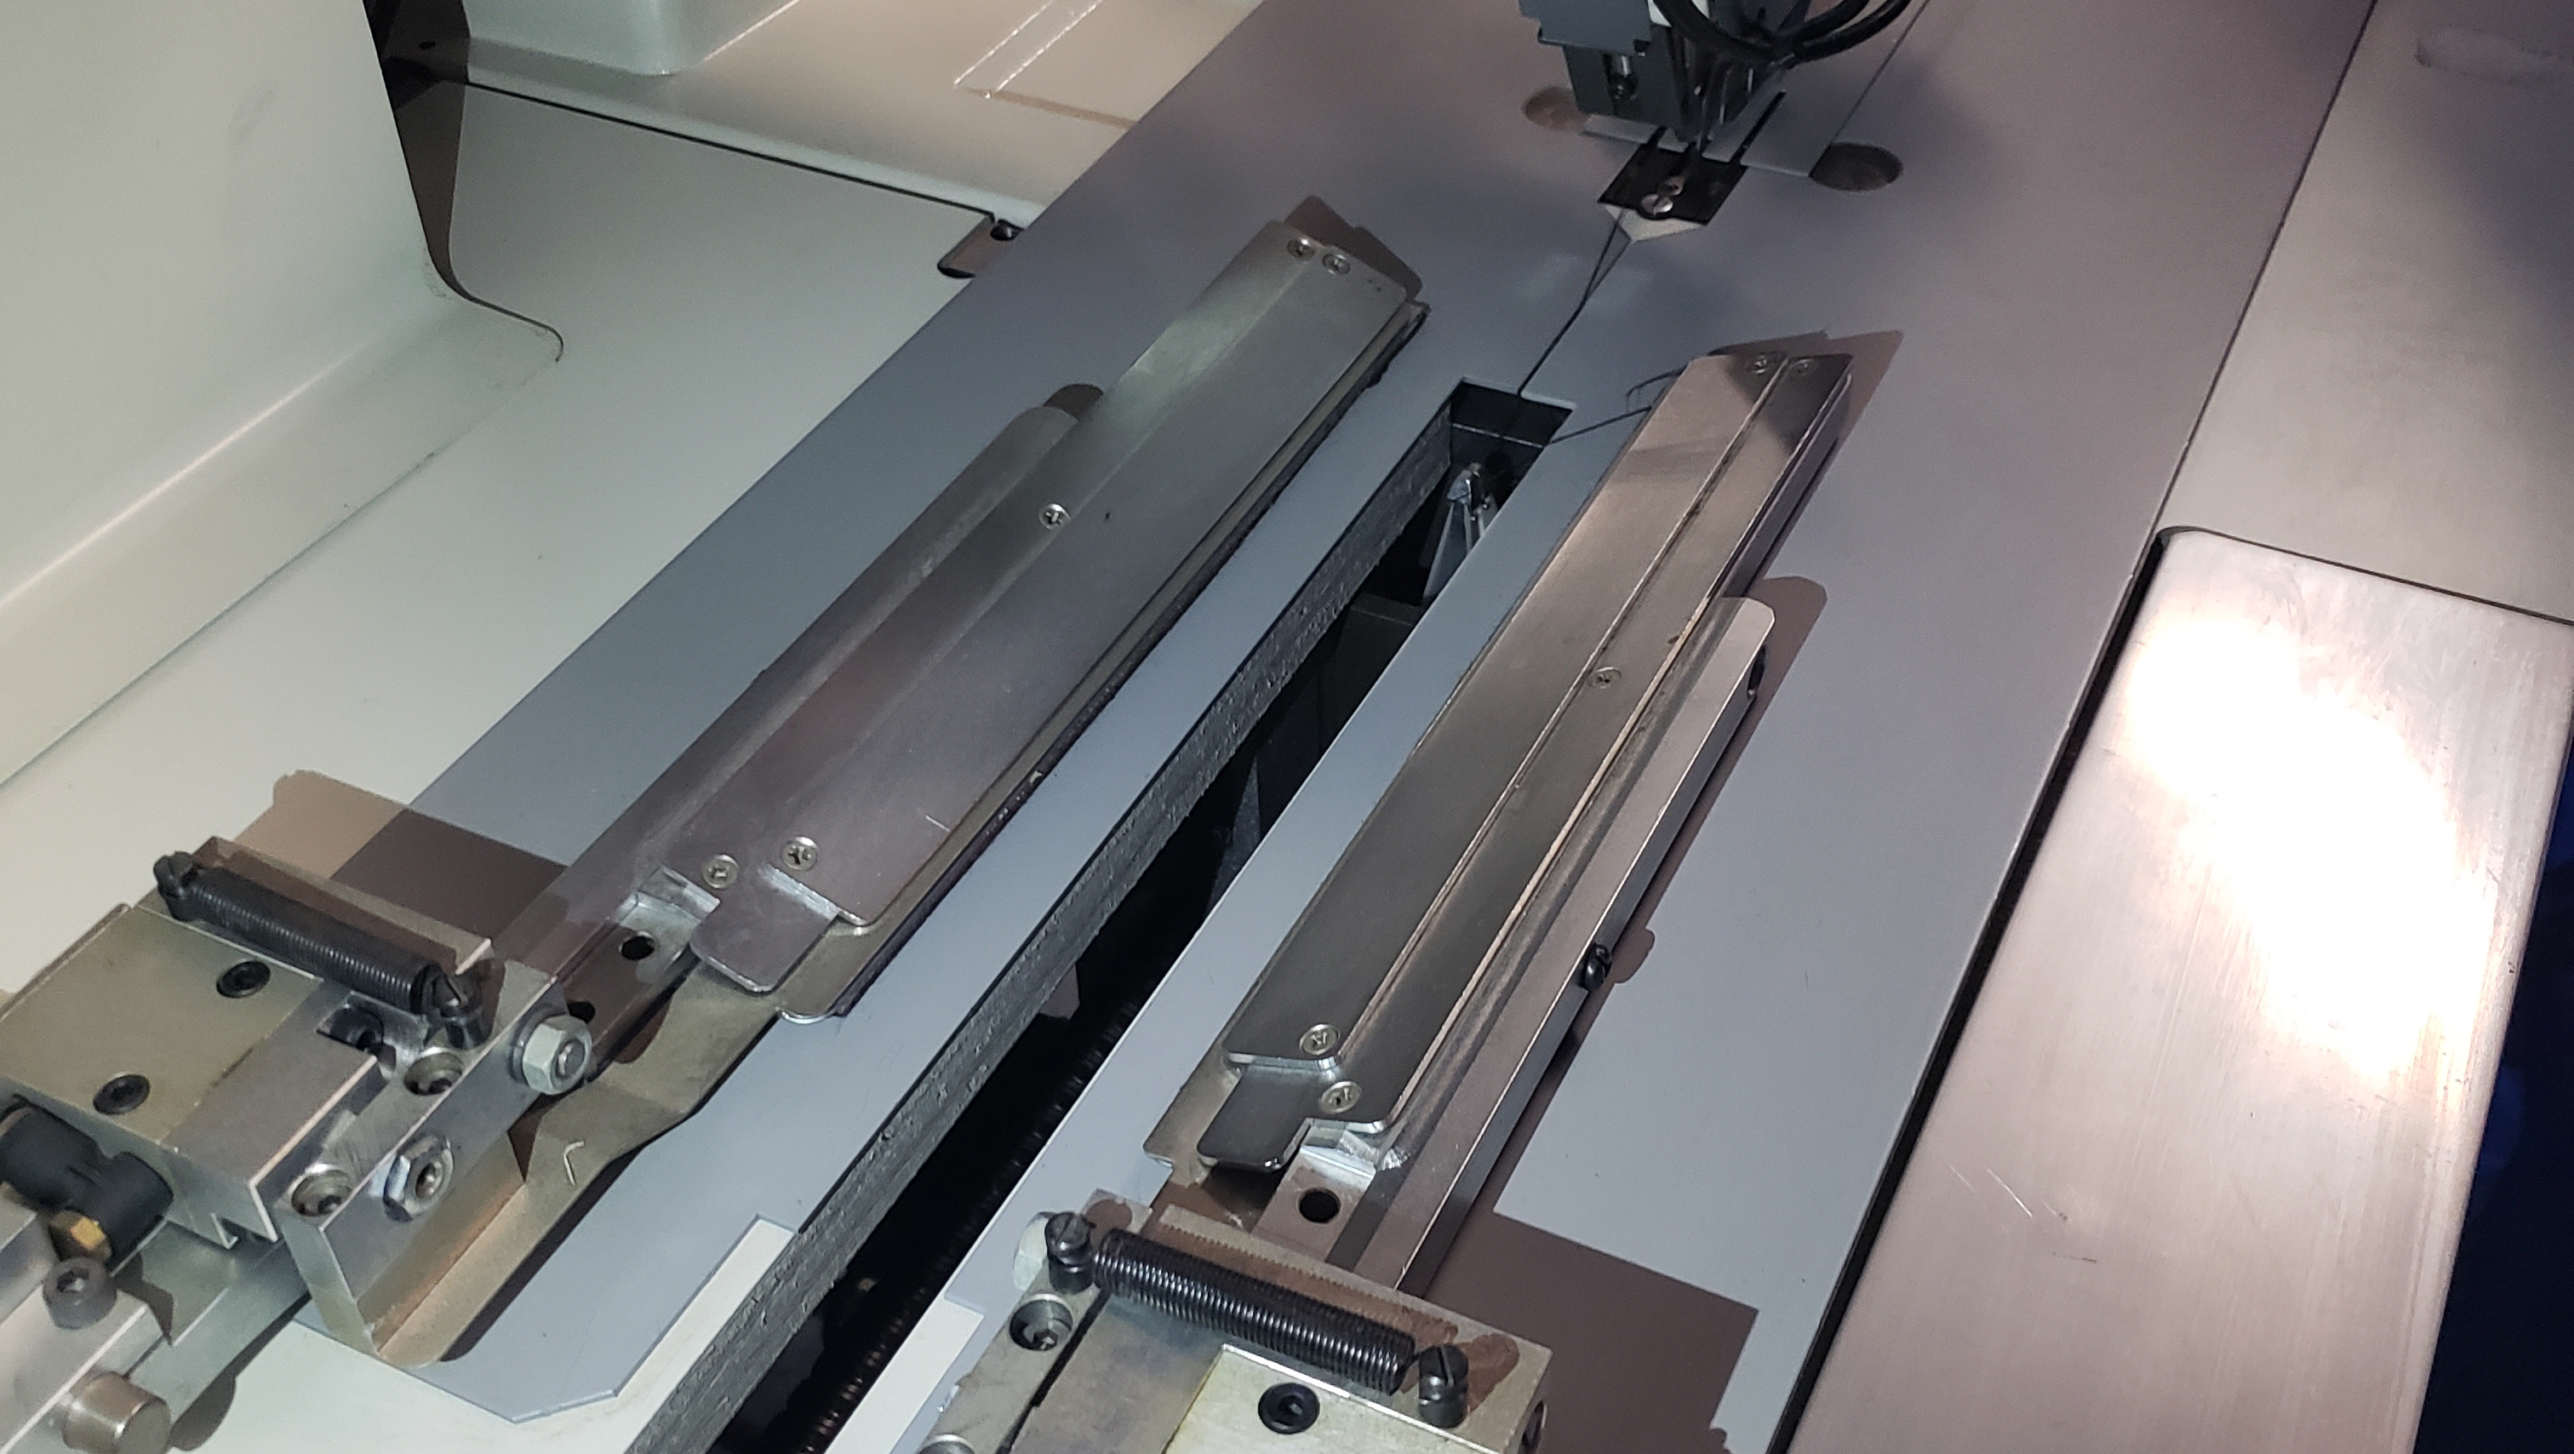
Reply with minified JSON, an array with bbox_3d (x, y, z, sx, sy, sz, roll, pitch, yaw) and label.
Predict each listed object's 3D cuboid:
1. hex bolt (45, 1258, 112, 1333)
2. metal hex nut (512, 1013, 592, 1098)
[{"bbox_3d":[-0.168,0.079,0.358,0.009,0.005,0.009,18,46,21],"label":"hex bolt"},{"bbox_3d":[-0.111,0.049,0.392,0.006,0.010,0.012,18,18,21],"label":"metal hex nut"}]

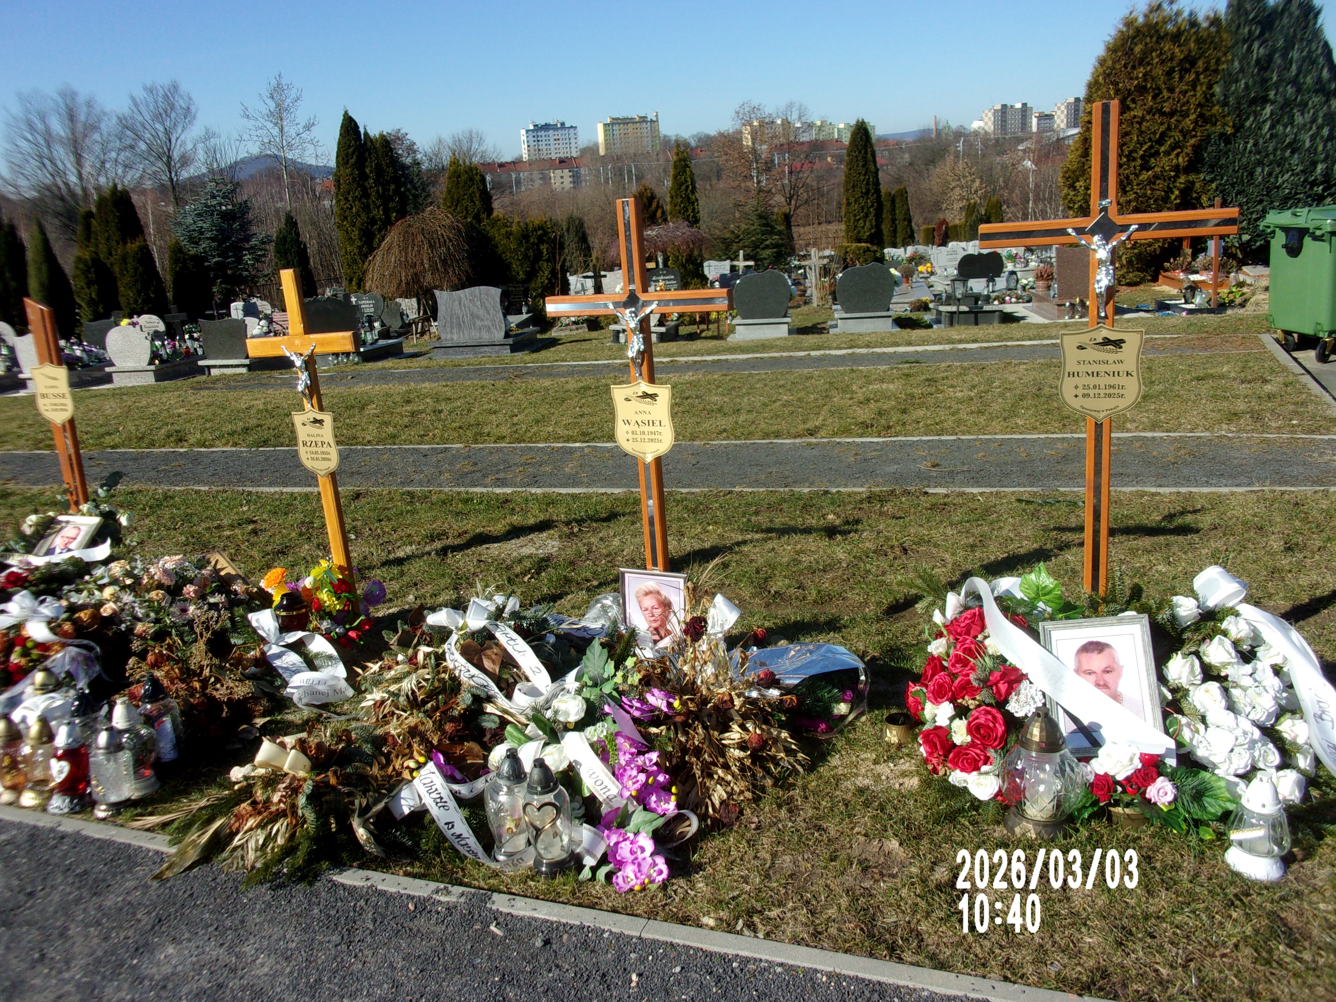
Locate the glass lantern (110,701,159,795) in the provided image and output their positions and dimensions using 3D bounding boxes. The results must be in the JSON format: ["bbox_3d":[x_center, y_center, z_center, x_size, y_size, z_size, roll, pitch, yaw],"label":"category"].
[{"bbox_3d":[-1.649,0.742,3.301,0.140,0.286,0.140,-12,16,-28],"label":"glass lantern"}]

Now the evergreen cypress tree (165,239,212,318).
[{"bbox_3d":[-10.697,-4.680,24.280,0.961,2.373,0.961,-10,15,-22],"label":"evergreen cypress tree"}]

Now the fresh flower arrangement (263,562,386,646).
[{"bbox_3d":[-1.585,0.471,4.950,0.550,0.320,0.420,-9,14,-18],"label":"fresh flower arrangement"}]

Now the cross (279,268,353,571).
[{"bbox_3d":[-1.396,-0.195,4.362,0.540,1.430,0.065,1,16,24],"label":"cross"}]

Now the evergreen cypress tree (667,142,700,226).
[{"bbox_3d":[0.329,-5.684,22.000,0.780,3.000,0.780,-4,15,2],"label":"evergreen cypress tree"}]

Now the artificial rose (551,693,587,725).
[{"bbox_3d":[-0.286,0.599,3.116,0.100,0.090,0.100,-6,14,-6],"label":"artificial rose"}]

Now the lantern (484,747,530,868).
[{"bbox_3d":[-0.394,0.755,2.668,0.113,0.295,0.113,-1,14,-12],"label":"lantern"}]

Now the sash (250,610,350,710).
[{"bbox_3d":[-1.338,0.575,3.930,0.340,0.200,0.380,-10,15,-20],"label":"sash"}]

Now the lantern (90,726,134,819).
[{"bbox_3d":[-1.602,0.770,3.080,0.122,0.250,0.122,-3,11,-32],"label":"lantern"}]

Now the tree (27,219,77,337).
[{"bbox_3d":[-12.547,-4.515,22.000,0.920,2.450,0.920,-12,16,-27],"label":"tree"}]

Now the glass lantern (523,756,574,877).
[{"bbox_3d":[-0.292,0.759,2.611,0.117,0.295,0.117,-4,15,5],"label":"glass lantern"}]

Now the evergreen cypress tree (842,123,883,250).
[{"bbox_3d":[5.350,-8.323,29.467,1.110,3.952,1.110,-2,14,11],"label":"evergreen cypress tree"}]

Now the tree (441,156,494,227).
[{"bbox_3d":[-4.839,-6.487,26.442,1.226,3.742,1.226,-7,14,-9],"label":"tree"}]

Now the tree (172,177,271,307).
[{"bbox_3d":[-11.354,-6.547,27.500,2.500,3.300,2.500,-10,15,-20],"label":"tree"}]

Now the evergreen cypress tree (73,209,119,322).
[{"bbox_3d":[-12.449,-5.073,23.500,0.950,2.550,0.950,-12,16,-25],"label":"evergreen cypress tree"}]

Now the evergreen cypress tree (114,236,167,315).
[{"bbox_3d":[-11.760,-4.632,24.292,1.079,2.472,1.079,-11,15,-24],"label":"evergreen cypress tree"}]

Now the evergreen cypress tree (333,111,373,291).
[{"bbox_3d":[-7.450,-6.933,25.500,0.920,4.400,0.920,-8,15,-14],"label":"evergreen cypress tree"}]

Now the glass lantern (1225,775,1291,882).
[{"bbox_3d":[1.313,0.712,2.402,0.139,0.228,0.139,3,16,29],"label":"glass lantern"}]

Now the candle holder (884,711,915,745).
[{"bbox_3d":[0.677,0.664,3.160,0.090,0.065,0.090,-1,15,12],"label":"candle holder"}]

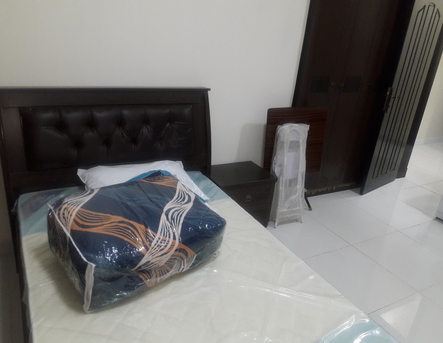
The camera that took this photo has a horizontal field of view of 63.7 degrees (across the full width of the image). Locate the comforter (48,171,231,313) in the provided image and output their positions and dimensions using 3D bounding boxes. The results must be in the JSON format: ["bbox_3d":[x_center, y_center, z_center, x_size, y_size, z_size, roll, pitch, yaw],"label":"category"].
[{"bbox_3d":[-0.419,0.279,1.715,0.660,0.250,0.570,-11,28,-36],"label":"comforter"}]

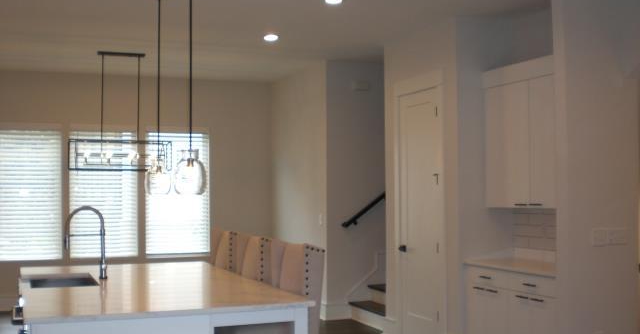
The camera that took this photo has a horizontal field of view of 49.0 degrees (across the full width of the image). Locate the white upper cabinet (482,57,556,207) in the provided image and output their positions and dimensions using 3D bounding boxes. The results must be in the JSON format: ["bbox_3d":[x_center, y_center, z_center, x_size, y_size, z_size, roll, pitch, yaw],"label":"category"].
[{"bbox_3d":[1.903,-0.271,5.902,0.335,1.234,1.219,1,-2,-24],"label":"white upper cabinet"}]

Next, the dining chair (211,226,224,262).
[{"bbox_3d":[-0.975,1.129,5.898,0.580,1.170,0.550,1,-3,-23],"label":"dining chair"}]

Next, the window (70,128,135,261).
[{"bbox_3d":[-2.798,0.367,9.108,0.855,1.623,0.070,1,-2,-24],"label":"window"}]

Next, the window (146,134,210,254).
[{"bbox_3d":[-1.914,0.370,9.498,0.867,1.640,0.100,1,-2,-24],"label":"window"}]

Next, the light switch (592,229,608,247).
[{"bbox_3d":[2.084,0.524,5.223,0.152,0.130,0.012,0,-2,-24],"label":"light switch"}]

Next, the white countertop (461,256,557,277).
[{"bbox_3d":[1.795,0.842,5.809,0.595,0.034,1.219,1,-2,-24],"label":"white countertop"}]

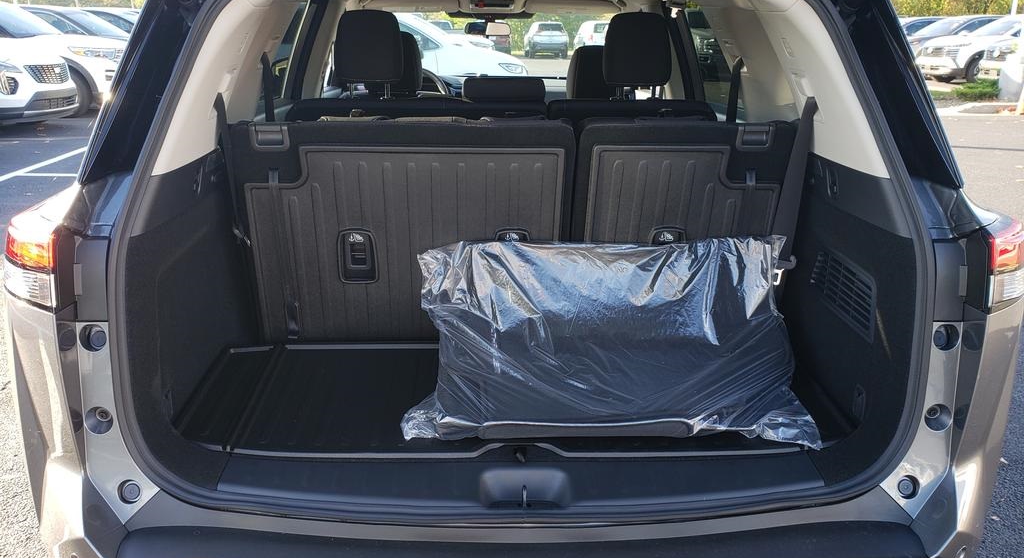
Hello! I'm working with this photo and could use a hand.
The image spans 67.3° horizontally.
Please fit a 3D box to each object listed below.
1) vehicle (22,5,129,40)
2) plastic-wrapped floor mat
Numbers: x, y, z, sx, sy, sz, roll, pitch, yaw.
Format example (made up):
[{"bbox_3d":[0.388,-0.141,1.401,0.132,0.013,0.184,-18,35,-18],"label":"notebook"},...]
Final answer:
[{"bbox_3d":[-9.471,-4.788,16.344,4.750,1.740,1.900,0,19,-2],"label":"vehicle"},{"bbox_3d":[0.193,0.126,1.550,0.740,0.400,0.100,0,-23,0],"label":"plastic-wrapped floor mat"}]

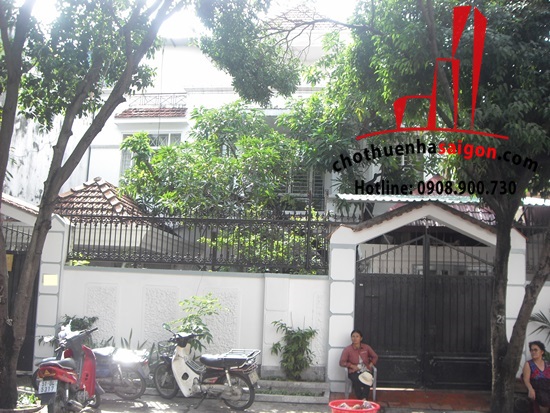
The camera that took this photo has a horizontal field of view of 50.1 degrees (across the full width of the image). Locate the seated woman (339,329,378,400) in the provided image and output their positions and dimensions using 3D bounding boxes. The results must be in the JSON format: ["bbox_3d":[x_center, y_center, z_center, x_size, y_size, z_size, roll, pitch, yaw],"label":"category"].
[{"bbox_3d":[1.363,2.587,9.600,0.580,1.120,0.720,0,-9,12],"label":"seated woman"}]

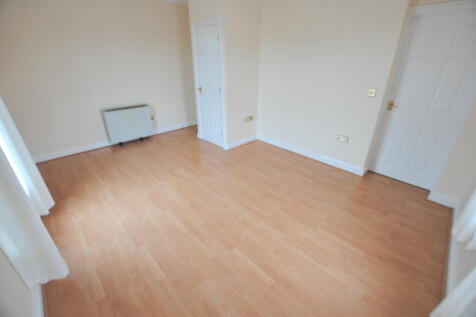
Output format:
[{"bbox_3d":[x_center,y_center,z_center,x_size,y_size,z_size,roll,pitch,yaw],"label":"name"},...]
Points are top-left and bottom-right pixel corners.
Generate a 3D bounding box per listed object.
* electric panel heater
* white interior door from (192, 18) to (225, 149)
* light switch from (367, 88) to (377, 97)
[{"bbox_3d":[-2.213,-0.694,4.072,0.855,0.675,0.120,-22,33,-38],"label":"electric panel heater"},{"bbox_3d":[-0.517,-1.223,3.624,0.055,2.040,0.840,-22,33,-38],"label":"white interior door"},{"bbox_3d":[1.679,-0.821,2.498,0.013,0.086,0.086,-22,33,-38],"label":"light switch"}]

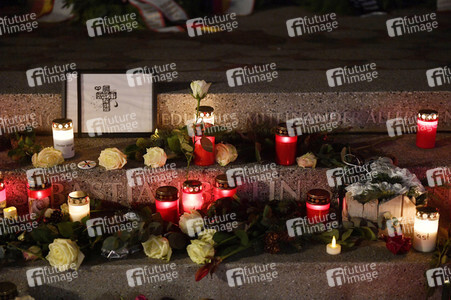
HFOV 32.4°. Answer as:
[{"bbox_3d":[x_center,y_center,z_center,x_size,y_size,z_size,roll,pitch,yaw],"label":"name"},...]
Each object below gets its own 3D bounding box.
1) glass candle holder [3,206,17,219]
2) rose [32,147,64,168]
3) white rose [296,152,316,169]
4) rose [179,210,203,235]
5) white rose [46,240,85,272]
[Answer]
[{"bbox_3d":[-0.609,0.189,2.197,0.039,0.049,0.039,0,20,0],"label":"glass candle holder"},{"bbox_3d":[-0.538,0.023,2.360,0.092,0.058,0.068,0,20,0],"label":"rose"},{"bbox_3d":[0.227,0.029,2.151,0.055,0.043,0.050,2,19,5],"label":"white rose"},{"bbox_3d":[-0.095,0.206,2.177,0.076,0.070,0.070,0,20,0],"label":"rose"},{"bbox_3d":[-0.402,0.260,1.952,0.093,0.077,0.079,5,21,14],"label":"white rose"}]

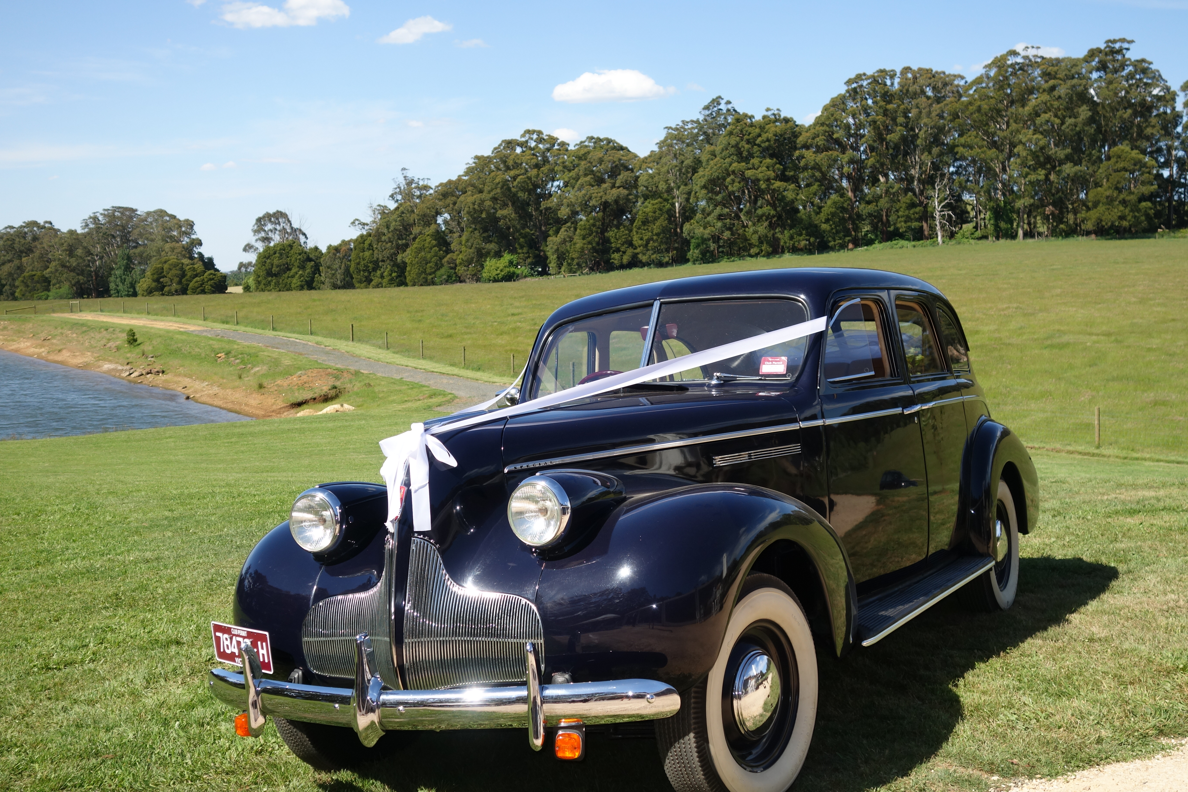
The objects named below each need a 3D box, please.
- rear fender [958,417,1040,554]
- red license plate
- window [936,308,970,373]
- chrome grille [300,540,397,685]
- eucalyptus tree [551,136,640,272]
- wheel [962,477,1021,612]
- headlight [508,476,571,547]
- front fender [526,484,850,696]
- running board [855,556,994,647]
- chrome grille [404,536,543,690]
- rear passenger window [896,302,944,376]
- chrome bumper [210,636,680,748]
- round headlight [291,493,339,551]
[{"bbox_3d":[2.009,0.438,7.058,0.300,0.700,1.400,-4,1,29],"label":"rear fender"},{"bbox_3d":[-1.136,0.811,4.580,0.012,0.132,0.365,-9,5,-44],"label":"red license plate"},{"bbox_3d":[1.738,-0.265,6.804,0.050,0.320,0.500,-5,0,22],"label":"window"},{"bbox_3d":[-0.733,0.622,4.114,0.400,0.430,0.140,-4,1,36],"label":"chrome grille"},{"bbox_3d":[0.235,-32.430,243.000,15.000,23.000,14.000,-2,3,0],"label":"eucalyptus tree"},{"bbox_3d":[1.885,0.721,6.799,0.170,0.700,0.700,-5,0,29],"label":"wheel"},{"bbox_3d":[-0.142,0.321,3.889,0.198,0.198,0.100,-5,0,29],"label":"headlight"},{"bbox_3d":[0.379,0.558,4.210,0.500,0.610,1.270,-5,0,29],"label":"front fender"},{"bbox_3d":[1.268,0.820,5.717,0.260,0.070,1.880,-4,1,29],"label":"running board"},{"bbox_3d":[-0.331,0.590,3.893,0.400,0.430,0.140,-5,1,22],"label":"chrome grille"},{"bbox_3d":[1.432,-0.253,6.190,0.050,0.330,0.550,-5,0,27],"label":"rear passenger window"},{"bbox_3d":[-0.546,0.784,3.890,1.640,0.300,0.340,-5,0,29],"label":"chrome bumper"},{"bbox_3d":[-0.837,0.381,4.295,0.190,0.190,0.080,-4,1,29],"label":"round headlight"}]

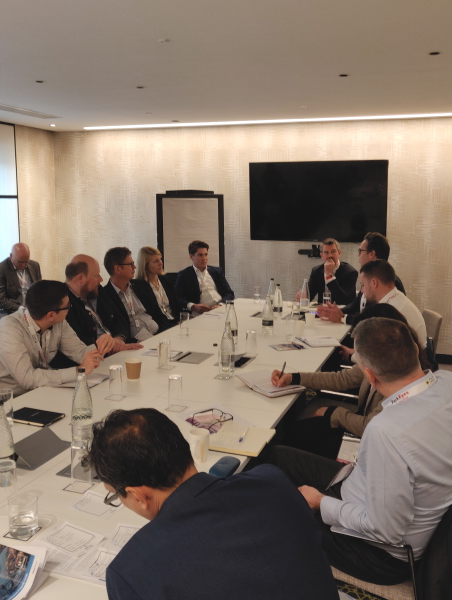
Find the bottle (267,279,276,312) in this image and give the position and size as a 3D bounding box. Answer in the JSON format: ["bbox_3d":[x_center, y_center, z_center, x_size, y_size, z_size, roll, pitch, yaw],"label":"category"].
[{"bbox_3d":[0.408,-0.040,5.147,0.081,0.286,0.081,0,9,0],"label":"bottle"}]

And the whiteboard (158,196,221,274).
[{"bbox_3d":[-0.352,-0.637,5.746,0.610,0.770,0.040,4,10,20],"label":"whiteboard"}]

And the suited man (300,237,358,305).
[{"bbox_3d":[1.002,0.009,5.721,0.580,1.250,0.680,5,10,27],"label":"suited man"}]

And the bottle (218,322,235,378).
[{"bbox_3d":[0.010,0.266,3.280,0.081,0.278,0.081,0,9,0],"label":"bottle"}]

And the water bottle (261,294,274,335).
[{"bbox_3d":[0.294,0.098,4.006,0.080,0.268,0.080,4,10,21],"label":"water bottle"}]

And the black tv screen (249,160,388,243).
[{"bbox_3d":[0.967,-1.049,6.190,1.481,0.840,0.070,4,10,21],"label":"black tv screen"}]

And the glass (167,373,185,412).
[{"bbox_3d":[-0.218,0.405,2.515,0.064,0.144,0.064,4,10,21],"label":"glass"}]

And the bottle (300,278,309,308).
[{"bbox_3d":[0.714,-0.046,5.226,0.081,0.278,0.081,0,9,0],"label":"bottle"}]

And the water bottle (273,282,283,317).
[{"bbox_3d":[0.429,0.013,4.694,0.080,0.280,0.080,4,10,20],"label":"water bottle"}]

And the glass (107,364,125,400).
[{"bbox_3d":[-0.527,0.392,2.755,0.071,0.154,0.071,0,9,0],"label":"glass"}]

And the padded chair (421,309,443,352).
[{"bbox_3d":[1.297,0.501,4.428,0.580,0.830,0.560,1,9,3],"label":"padded chair"}]

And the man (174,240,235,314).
[{"bbox_3d":[-0.178,0.155,5.181,0.580,1.310,0.820,-7,12,-37],"label":"man"}]

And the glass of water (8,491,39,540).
[{"bbox_3d":[-0.576,0.616,1.641,0.081,0.106,0.081,0,9,0],"label":"glass of water"}]

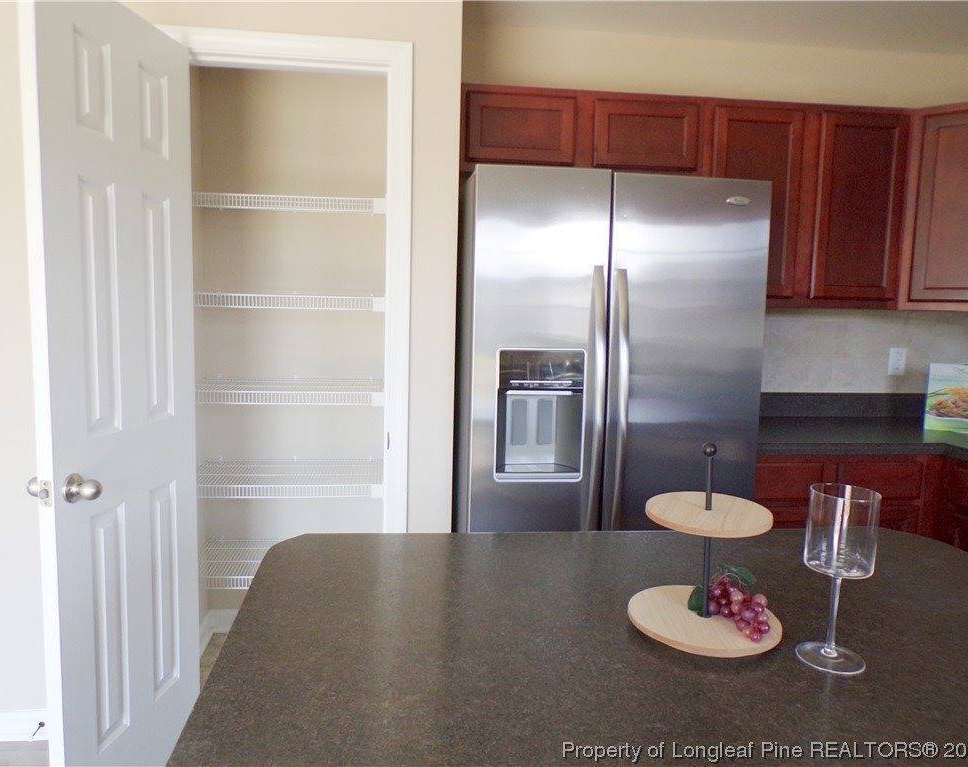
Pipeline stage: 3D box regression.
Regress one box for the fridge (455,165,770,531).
[{"bbox_3d":[0.377,0.209,2.554,0.908,1.760,0.830,1,5,-7],"label":"fridge"}]

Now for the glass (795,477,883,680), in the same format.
[{"bbox_3d":[0.423,0.231,0.849,0.077,0.207,0.077,1,5,-6],"label":"glass"}]

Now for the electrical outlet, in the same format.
[{"bbox_3d":[1.790,-0.093,3.066,0.073,0.117,0.007,1,5,-6],"label":"electrical outlet"}]

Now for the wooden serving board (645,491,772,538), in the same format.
[{"bbox_3d":[0.295,0.170,0.933,0.159,0.014,0.159,1,5,-6],"label":"wooden serving board"}]

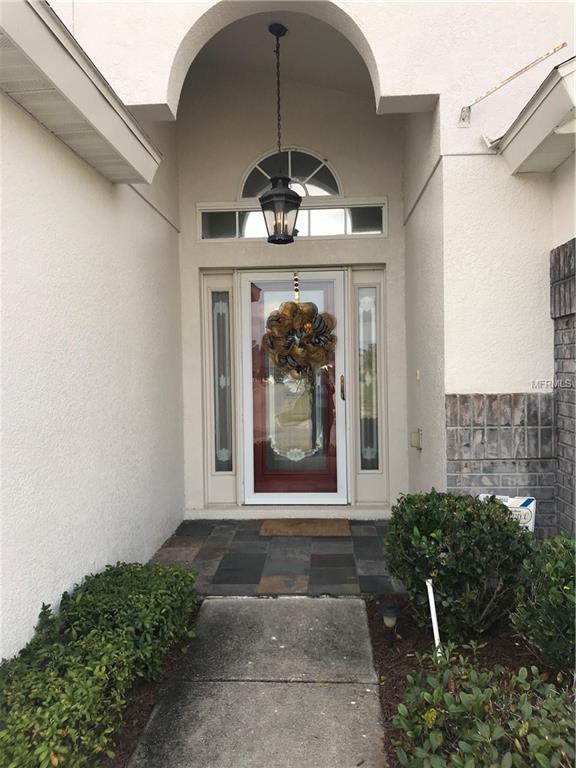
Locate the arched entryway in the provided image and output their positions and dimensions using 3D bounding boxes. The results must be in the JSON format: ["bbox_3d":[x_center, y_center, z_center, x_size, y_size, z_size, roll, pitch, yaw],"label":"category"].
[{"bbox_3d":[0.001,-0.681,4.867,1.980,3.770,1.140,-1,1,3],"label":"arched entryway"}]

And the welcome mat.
[{"bbox_3d":[0.148,1.196,5.215,0.750,0.020,0.460,-1,1,3],"label":"welcome mat"}]

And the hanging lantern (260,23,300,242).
[{"bbox_3d":[-0.059,-1.842,4.573,0.320,1.611,0.310,-1,1,3],"label":"hanging lantern"}]

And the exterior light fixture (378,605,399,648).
[{"bbox_3d":[0.536,1.290,3.305,0.115,0.225,0.115,-1,1,3],"label":"exterior light fixture"}]

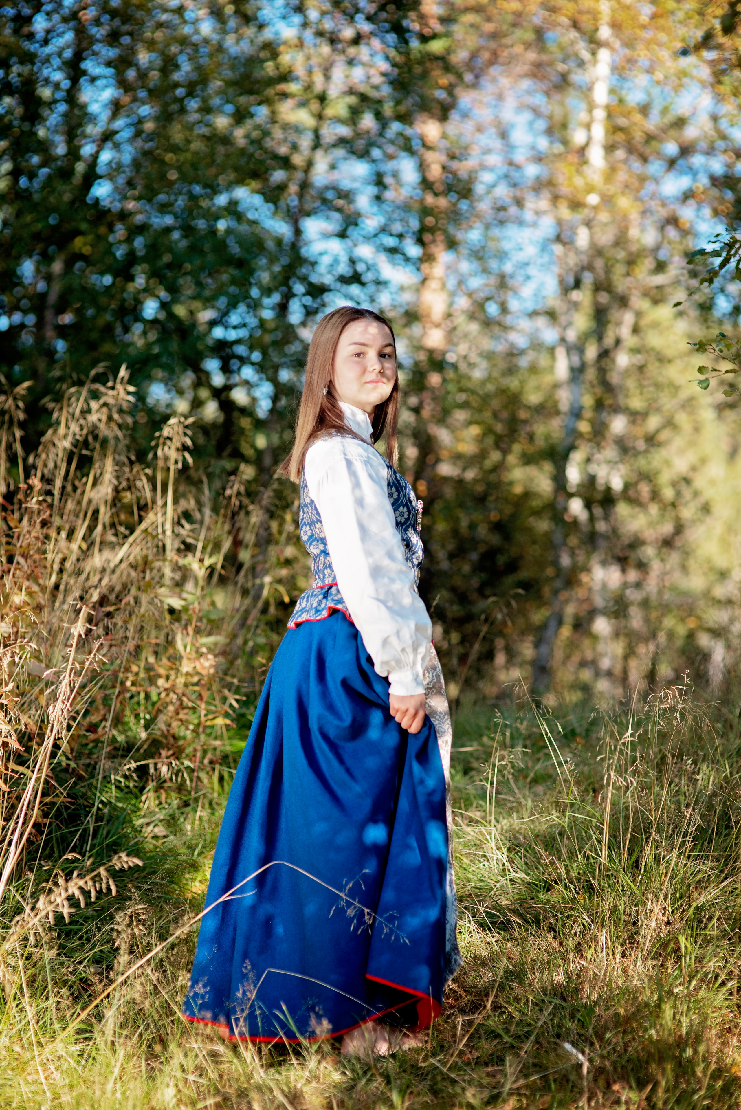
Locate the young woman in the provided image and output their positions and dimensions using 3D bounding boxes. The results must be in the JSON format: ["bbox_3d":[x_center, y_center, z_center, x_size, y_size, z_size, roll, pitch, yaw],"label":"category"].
[{"bbox_3d":[-0.110,0.270,5.830,0.610,1.650,0.550,0,1,3],"label":"young woman"}]

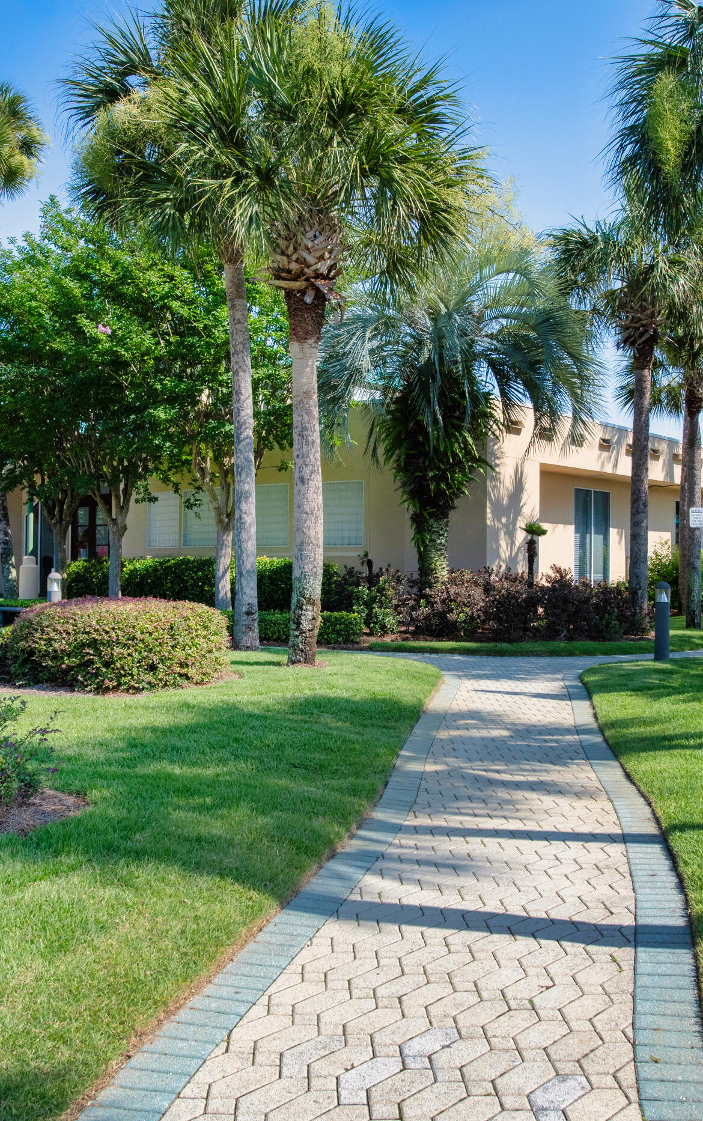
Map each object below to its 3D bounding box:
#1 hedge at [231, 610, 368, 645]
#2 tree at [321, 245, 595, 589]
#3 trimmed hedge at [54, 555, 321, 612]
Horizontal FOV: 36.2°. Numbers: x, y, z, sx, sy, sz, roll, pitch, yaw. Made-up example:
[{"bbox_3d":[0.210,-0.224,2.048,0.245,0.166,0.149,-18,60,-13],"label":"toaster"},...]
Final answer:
[{"bbox_3d":[-0.995,1.072,17.901,2.450,0.550,0.800,0,0,10],"label":"hedge"},{"bbox_3d":[2.223,-2.571,22.300,5.600,7.890,5.400,0,0,0],"label":"tree"},{"bbox_3d":[-3.654,0.634,25.000,8.200,1.370,1.500,0,0,35],"label":"trimmed hedge"}]

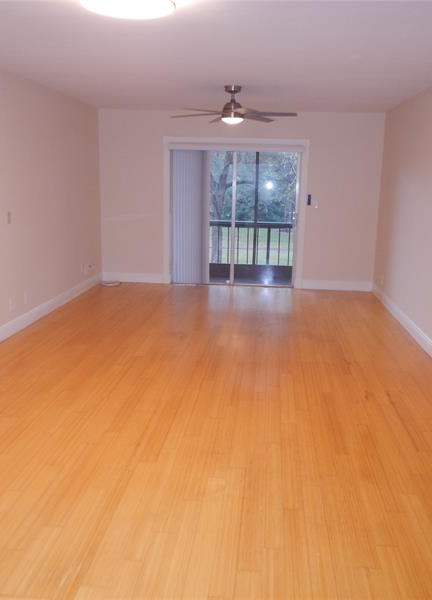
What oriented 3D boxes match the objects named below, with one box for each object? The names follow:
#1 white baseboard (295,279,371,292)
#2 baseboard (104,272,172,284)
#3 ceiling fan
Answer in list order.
[{"bbox_3d":[1.708,-0.198,7.915,1.024,0.142,0.020,2,12,5],"label":"white baseboard"},{"bbox_3d":[-1.192,-0.316,8.191,0.988,0.142,0.020,2,12,5],"label":"baseboard"},{"bbox_3d":[0.177,-1.974,5.629,1.310,0.365,1.290,2,12,5],"label":"ceiling fan"}]

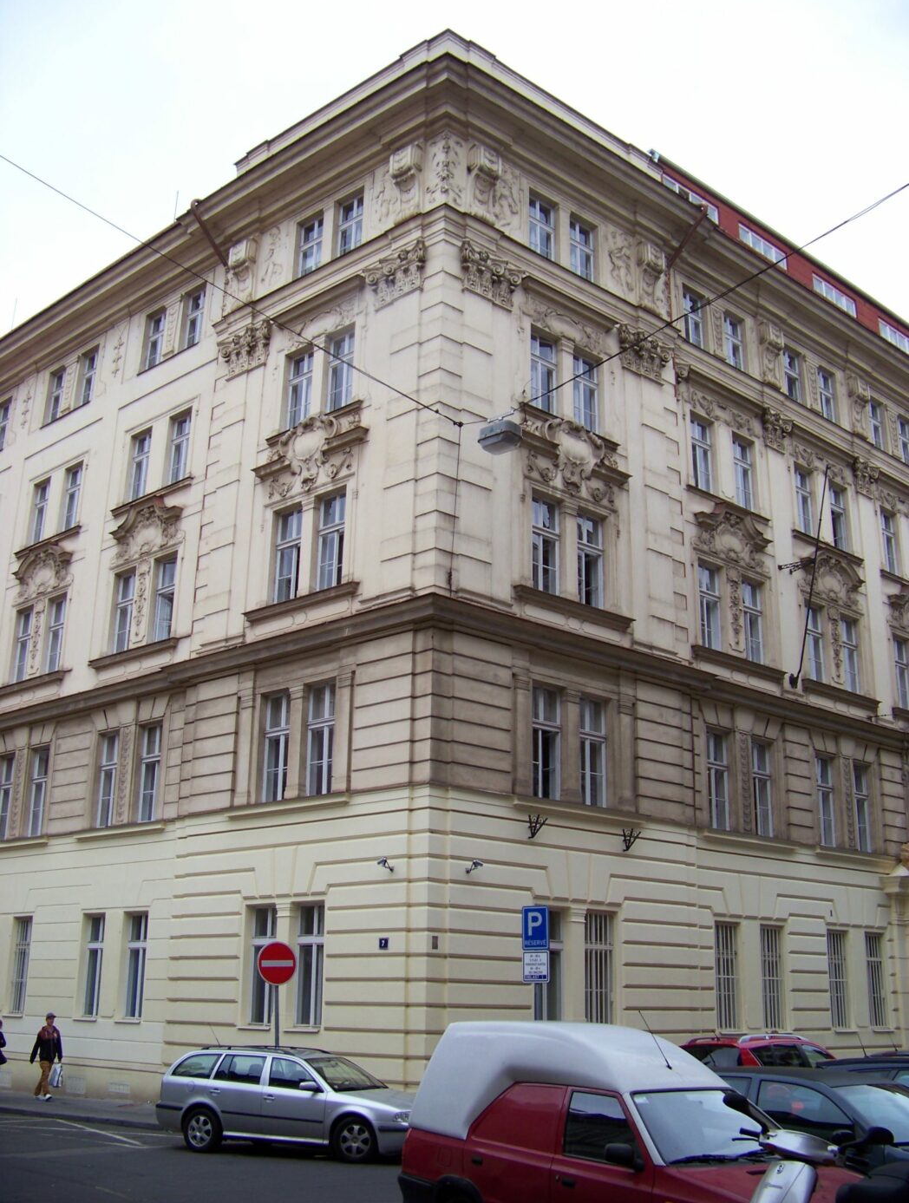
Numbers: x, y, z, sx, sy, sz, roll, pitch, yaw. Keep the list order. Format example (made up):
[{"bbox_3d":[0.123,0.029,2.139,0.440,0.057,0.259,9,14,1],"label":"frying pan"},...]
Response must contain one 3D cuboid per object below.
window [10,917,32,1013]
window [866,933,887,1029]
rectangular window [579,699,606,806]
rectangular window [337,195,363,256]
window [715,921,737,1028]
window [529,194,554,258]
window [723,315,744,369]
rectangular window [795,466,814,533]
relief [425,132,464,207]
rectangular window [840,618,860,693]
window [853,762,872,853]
[{"bbox_3d":[-10.438,8.855,30.651,0.867,2.247,0.160,-15,-23,40],"label":"window"},{"bbox_3d":[10.504,9.485,31.644,0.876,2.232,0.180,16,-23,-39],"label":"window"},{"bbox_3d":[2.721,3.070,25.527,0.960,2.220,0.200,16,-23,-40],"label":"rectangular window"},{"bbox_3d":[-2.257,-8.391,28.444,0.970,1.600,0.200,-15,-23,41],"label":"rectangular window"},{"bbox_3d":[5.828,8.142,27.449,0.930,2.260,0.200,16,-23,-40],"label":"window"},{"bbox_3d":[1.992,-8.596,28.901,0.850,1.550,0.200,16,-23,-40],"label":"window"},{"bbox_3d":[7.139,-6.615,32.723,0.900,1.630,0.200,16,-23,-40],"label":"window"},{"bbox_3d":[9.294,-2.684,33.880,0.960,1.790,0.180,16,-23,-40],"label":"rectangular window"},{"bbox_3d":[-0.201,-9.065,26.569,0.817,1.786,0.474,1,-17,1],"label":"relief"},{"bbox_3d":[10.584,1.444,33.958,0.970,2.130,0.200,16,-23,-40],"label":"rectangular window"},{"bbox_3d":[10.609,5.398,33.047,0.872,2.366,0.180,16,-23,-39],"label":"window"}]

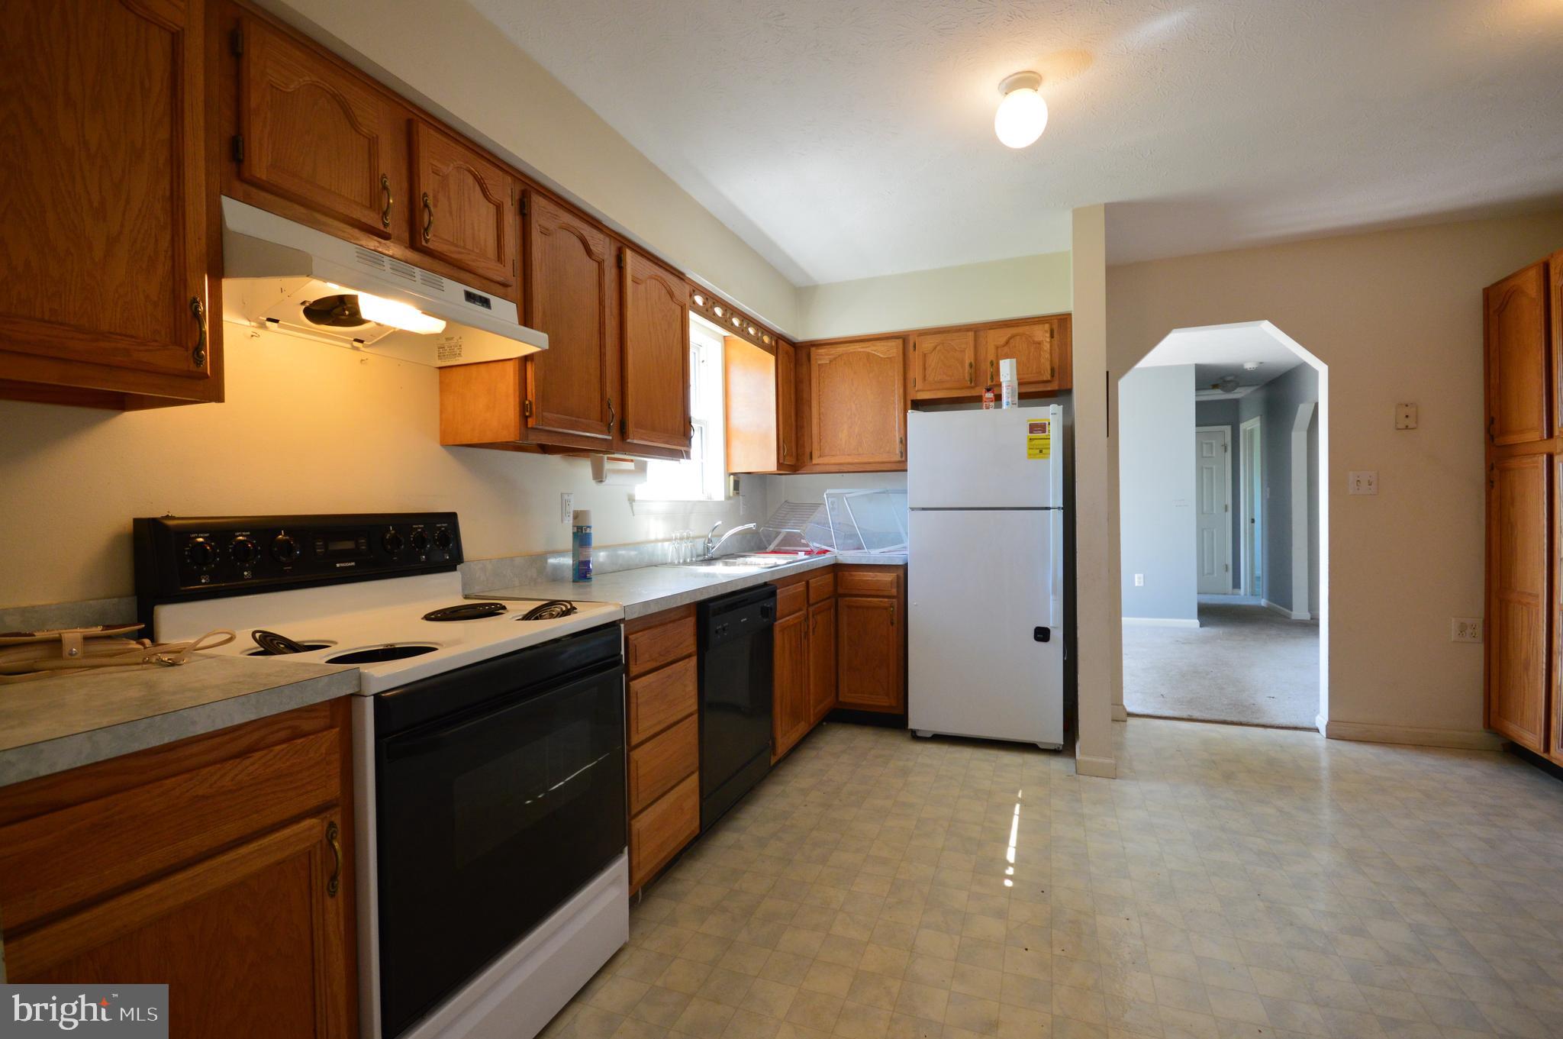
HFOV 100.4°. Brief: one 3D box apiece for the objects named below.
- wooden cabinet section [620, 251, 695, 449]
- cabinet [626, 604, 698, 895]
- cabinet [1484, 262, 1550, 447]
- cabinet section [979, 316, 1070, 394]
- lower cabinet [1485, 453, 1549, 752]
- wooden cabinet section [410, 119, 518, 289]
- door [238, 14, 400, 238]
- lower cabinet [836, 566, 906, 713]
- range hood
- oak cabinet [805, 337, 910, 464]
[{"bbox_3d":[-0.620,-0.631,2.614,0.318,0.709,0.455,0,1,23],"label":"wooden cabinet section"},{"bbox_3d":[-0.614,0.695,2.082,0.610,0.840,0.390,0,1,23],"label":"cabinet"},{"bbox_3d":[3.268,-0.672,2.699,0.350,0.696,0.400,0,1,23],"label":"cabinet"},{"bbox_3d":[1.320,-0.860,3.533,0.453,0.375,0.310,0,1,23],"label":"cabinet section"},{"bbox_3d":[3.230,0.340,2.855,0.022,1.255,0.370,0,1,23],"label":"lower cabinet"},{"bbox_3d":[-0.833,-0.817,1.725,0.022,0.296,0.300,0,1,23],"label":"wooden cabinet section"},{"bbox_3d":[-0.972,-0.810,1.392,0.022,0.296,0.297,0,1,23],"label":"door"},{"bbox_3d":[0.575,0.656,3.694,0.370,0.840,0.600,0,1,23],"label":"lower cabinet"},{"bbox_3d":[-0.973,-0.537,1.584,0.460,0.157,0.729,0,1,23],"label":"range hood"},{"bbox_3d":[0.439,-0.664,3.725,0.555,0.680,0.022,0,1,23],"label":"oak cabinet"}]

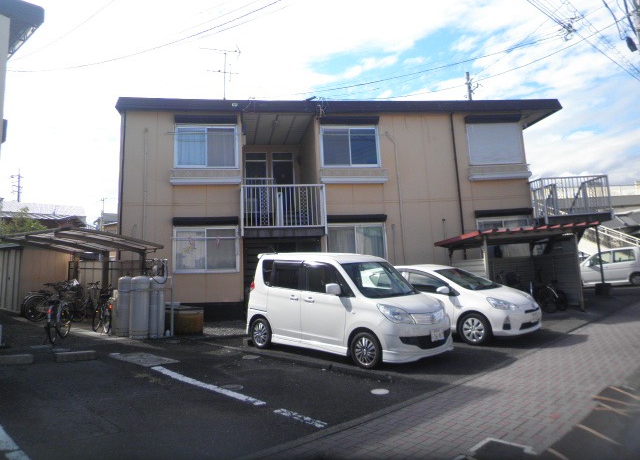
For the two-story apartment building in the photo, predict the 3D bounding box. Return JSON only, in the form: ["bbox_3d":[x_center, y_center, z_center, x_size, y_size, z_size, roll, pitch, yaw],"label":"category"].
[{"bbox_3d":[0.528,-0.138,17.263,12.814,6.085,8.000,-1,-8,-6],"label":"two-story apartment building"}]

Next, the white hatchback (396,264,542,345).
[{"bbox_3d":[2.700,1.540,10.270,1.695,1.445,3.995,4,-7,-41],"label":"white hatchback"}]

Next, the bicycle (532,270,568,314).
[{"bbox_3d":[5.875,1.612,12.200,0.580,1.040,1.720,-1,-8,0],"label":"bicycle"}]

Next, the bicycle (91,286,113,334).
[{"bbox_3d":[-4.977,1.842,11.000,0.580,1.040,1.720,4,-9,-36],"label":"bicycle"}]

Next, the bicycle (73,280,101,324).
[{"bbox_3d":[-6.143,1.889,12.700,0.580,1.040,1.720,-2,-8,7],"label":"bicycle"}]

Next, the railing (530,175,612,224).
[{"bbox_3d":[7.543,-0.896,14.906,2.408,1.252,1.000,-1,-8,-6],"label":"railing"}]

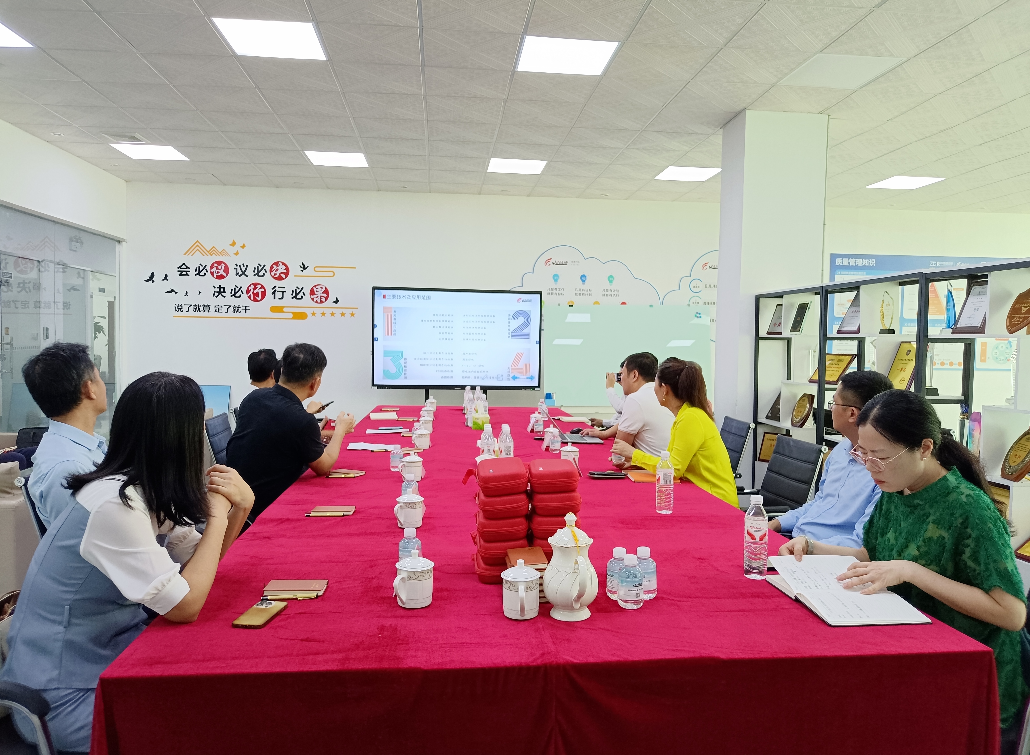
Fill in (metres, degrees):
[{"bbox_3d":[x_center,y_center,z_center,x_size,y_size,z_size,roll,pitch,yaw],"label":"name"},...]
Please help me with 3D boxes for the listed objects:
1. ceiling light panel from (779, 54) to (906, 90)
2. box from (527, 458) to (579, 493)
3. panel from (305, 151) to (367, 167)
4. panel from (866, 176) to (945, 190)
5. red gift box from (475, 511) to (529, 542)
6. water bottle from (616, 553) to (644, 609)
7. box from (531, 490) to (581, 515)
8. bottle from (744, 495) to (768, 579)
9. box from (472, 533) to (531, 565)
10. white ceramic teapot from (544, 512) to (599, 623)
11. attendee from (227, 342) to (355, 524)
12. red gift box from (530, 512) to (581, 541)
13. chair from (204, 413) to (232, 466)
[{"bbox_3d":[2.113,-1.997,5.039,0.597,0.030,0.597,1,2,-6],"label":"ceiling light panel"},{"bbox_3d":[0.100,0.264,2.106,0.138,0.060,0.170,1,2,-4],"label":"box"},{"bbox_3d":[-1.768,-2.190,7.746,0.580,0.030,0.580,1,2,-6],"label":"panel"},{"bbox_3d":[4.202,-2.102,8.338,0.580,0.030,0.580,1,2,-6],"label":"panel"},{"bbox_3d":[-0.037,0.382,2.047,0.138,0.060,0.170,1,2,-5],"label":"red gift box"},{"bbox_3d":[0.274,0.482,1.829,0.062,0.122,0.062,1,2,-6],"label":"water bottle"},{"bbox_3d":[0.107,0.331,2.119,0.115,0.059,0.180,1,2,-9],"label":"box"},{"bbox_3d":[0.662,0.435,2.121,0.061,0.222,0.061,1,2,0],"label":"bottle"},{"bbox_3d":[-0.040,0.441,2.049,0.138,0.060,0.170,1,2,-5],"label":"box"},{"bbox_3d":[0.129,0.432,1.804,0.126,0.231,0.219,0,2,-18],"label":"white ceramic teapot"},{"bbox_3d":[-1.020,0.530,3.581,0.520,1.355,0.680,3,3,45],"label":"attendee"},{"bbox_3d":[0.104,0.404,2.180,0.134,0.060,0.200,0,2,-2],"label":"red gift box"},{"bbox_3d":[-1.178,0.704,3.733,0.620,0.990,0.570,1,2,-6],"label":"chair"}]

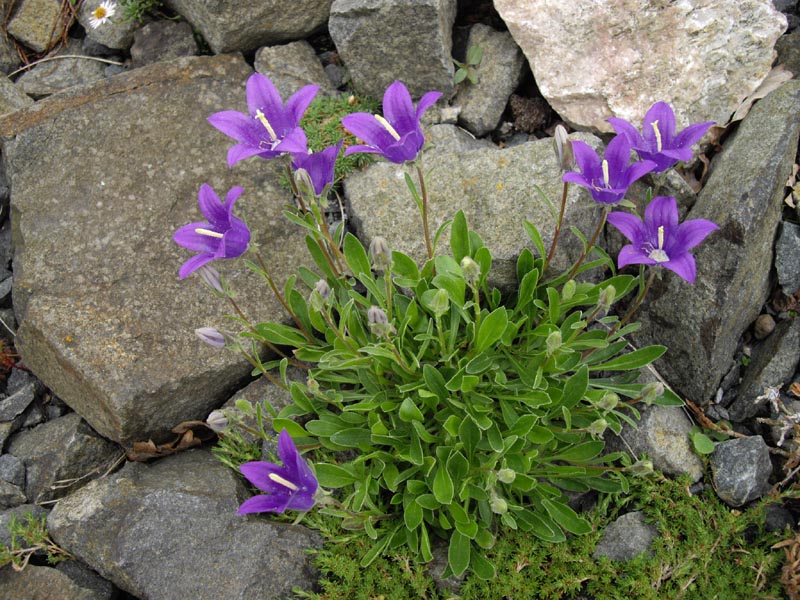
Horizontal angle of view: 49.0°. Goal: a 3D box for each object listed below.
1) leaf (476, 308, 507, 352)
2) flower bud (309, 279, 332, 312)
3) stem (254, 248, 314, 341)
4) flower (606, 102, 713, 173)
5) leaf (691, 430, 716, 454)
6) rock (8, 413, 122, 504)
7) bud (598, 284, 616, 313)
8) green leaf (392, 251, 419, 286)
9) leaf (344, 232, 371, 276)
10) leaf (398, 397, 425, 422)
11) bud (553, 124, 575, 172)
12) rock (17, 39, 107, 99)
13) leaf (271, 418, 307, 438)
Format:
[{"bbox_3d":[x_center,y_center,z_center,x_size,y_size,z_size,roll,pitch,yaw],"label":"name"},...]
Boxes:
[{"bbox_3d":[0.047,0.015,0.451,0.006,0.029,0.013,-4,42,-47],"label":"leaf"},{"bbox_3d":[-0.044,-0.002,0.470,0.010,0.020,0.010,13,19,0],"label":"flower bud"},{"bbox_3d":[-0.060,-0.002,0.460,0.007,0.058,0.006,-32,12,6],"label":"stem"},{"bbox_3d":[0.129,-0.083,0.442,0.053,0.029,0.047,-6,34,6],"label":"flower"},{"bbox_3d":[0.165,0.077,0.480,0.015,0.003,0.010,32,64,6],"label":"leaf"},{"bbox_3d":[-0.192,0.091,0.508,0.058,0.038,0.045,0,46,0],"label":"rock"},{"bbox_3d":[0.108,0.000,0.461,0.008,0.017,0.008,11,27,-11],"label":"bud"},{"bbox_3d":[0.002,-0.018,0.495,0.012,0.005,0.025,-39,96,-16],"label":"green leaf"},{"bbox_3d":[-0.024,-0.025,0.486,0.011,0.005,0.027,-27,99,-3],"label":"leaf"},{"bbox_3d":[0.006,0.054,0.437,0.012,0.015,0.006,-20,39,-15],"label":"leaf"},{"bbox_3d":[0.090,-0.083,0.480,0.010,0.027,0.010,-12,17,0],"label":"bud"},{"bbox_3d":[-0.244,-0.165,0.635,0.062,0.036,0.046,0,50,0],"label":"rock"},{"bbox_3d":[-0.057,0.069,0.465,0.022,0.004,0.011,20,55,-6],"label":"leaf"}]

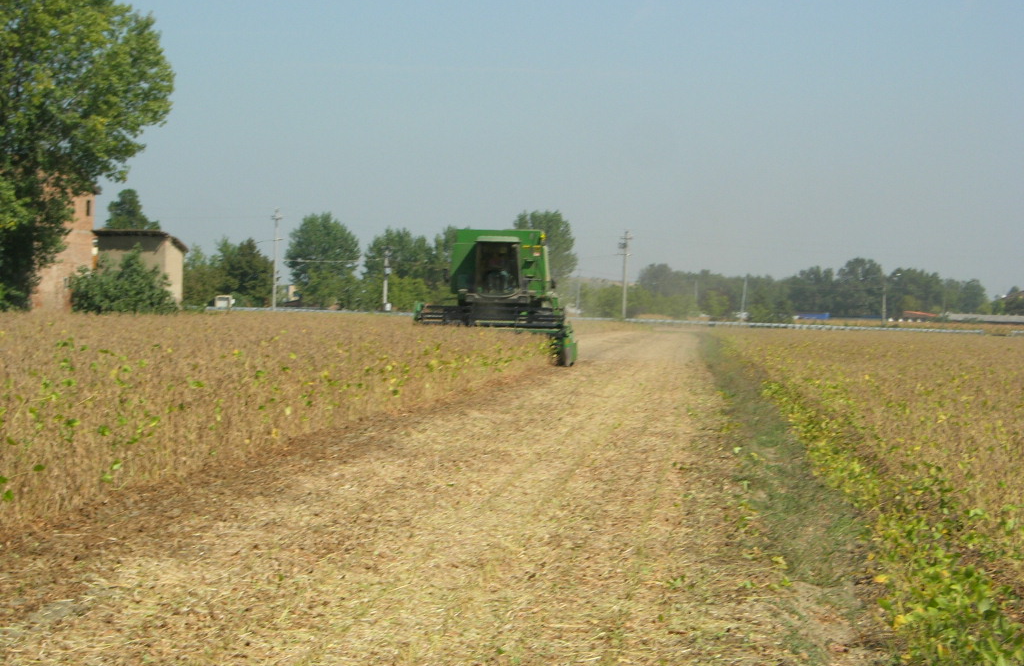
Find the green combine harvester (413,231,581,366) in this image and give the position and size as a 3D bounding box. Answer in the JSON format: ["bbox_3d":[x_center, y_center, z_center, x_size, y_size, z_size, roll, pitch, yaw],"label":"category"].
[{"bbox_3d":[-0.270,-1.150,102.500,4.850,4.000,8.600,2,0,3],"label":"green combine harvester"}]

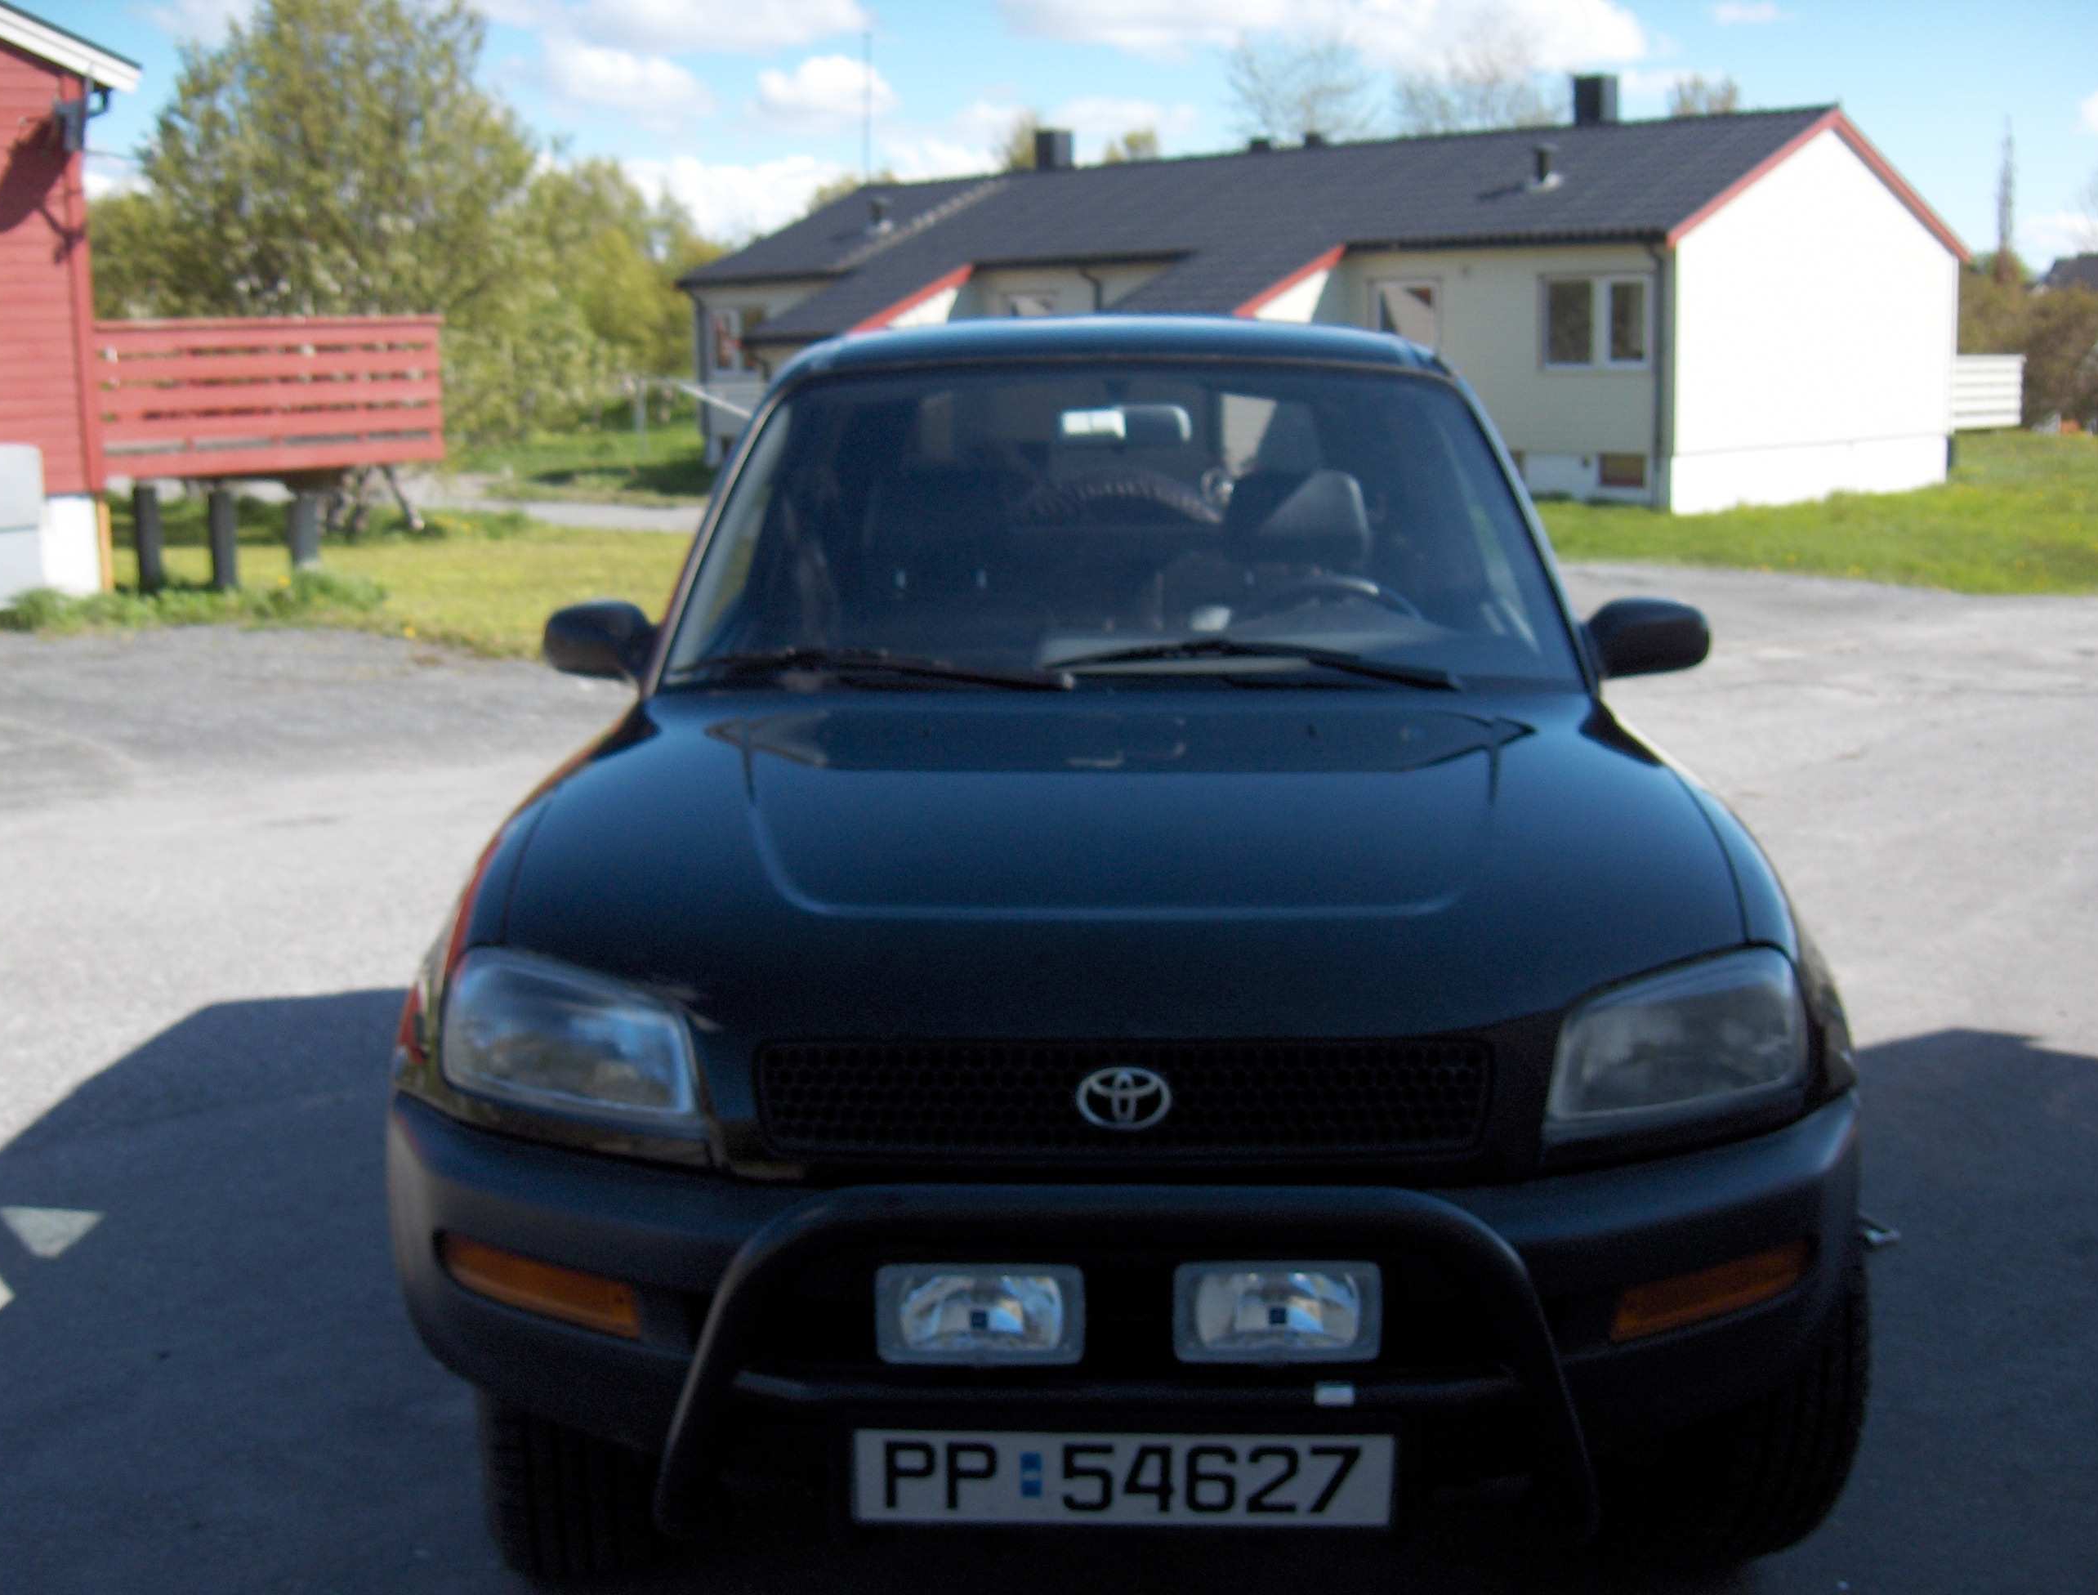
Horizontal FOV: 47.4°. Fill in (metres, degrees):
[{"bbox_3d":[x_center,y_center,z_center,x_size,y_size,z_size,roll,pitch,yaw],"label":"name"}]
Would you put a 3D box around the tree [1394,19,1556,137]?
[{"bbox_3d":[9.362,-12.623,52.840,4.400,9.080,4.400,-1,11,0],"label":"tree"}]

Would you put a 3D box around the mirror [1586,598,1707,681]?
[{"bbox_3d":[0.927,-0.244,3.692,0.195,0.130,0.120,0,11,2],"label":"mirror"}]

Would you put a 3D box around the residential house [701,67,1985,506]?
[{"bbox_3d":[3.012,-7.894,37.398,19.100,5.800,11.200,9,14,42],"label":"residential house"}]

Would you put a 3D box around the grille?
[{"bbox_3d":[0.076,0.305,2.407,0.735,0.135,0.080,0,11,2],"label":"grille"}]

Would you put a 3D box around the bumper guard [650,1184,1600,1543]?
[{"bbox_3d":[0.074,0.552,2.341,0.930,0.390,0.240,0,11,2],"label":"bumper guard"}]

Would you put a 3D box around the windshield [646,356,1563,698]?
[{"bbox_3d":[0.115,-0.409,3.656,1.360,0.150,0.720,0,47,2],"label":"windshield"}]

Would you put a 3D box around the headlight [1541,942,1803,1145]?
[{"bbox_3d":[0.670,0.264,2.533,0.310,0.190,0.180,-2,11,-8],"label":"headlight"}]

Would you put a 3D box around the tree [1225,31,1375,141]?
[{"bbox_3d":[5.614,-12.382,52.811,4.200,8.766,4.200,-1,11,0],"label":"tree"}]

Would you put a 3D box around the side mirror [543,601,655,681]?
[{"bbox_3d":[-0.692,-0.248,3.742,0.195,0.130,0.120,0,11,2],"label":"side mirror"}]

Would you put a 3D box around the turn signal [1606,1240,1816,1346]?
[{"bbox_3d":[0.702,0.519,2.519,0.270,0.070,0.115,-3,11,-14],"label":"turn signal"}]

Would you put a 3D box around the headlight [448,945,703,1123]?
[{"bbox_3d":[-0.509,0.262,2.570,0.310,0.190,0.180,2,11,11],"label":"headlight"}]

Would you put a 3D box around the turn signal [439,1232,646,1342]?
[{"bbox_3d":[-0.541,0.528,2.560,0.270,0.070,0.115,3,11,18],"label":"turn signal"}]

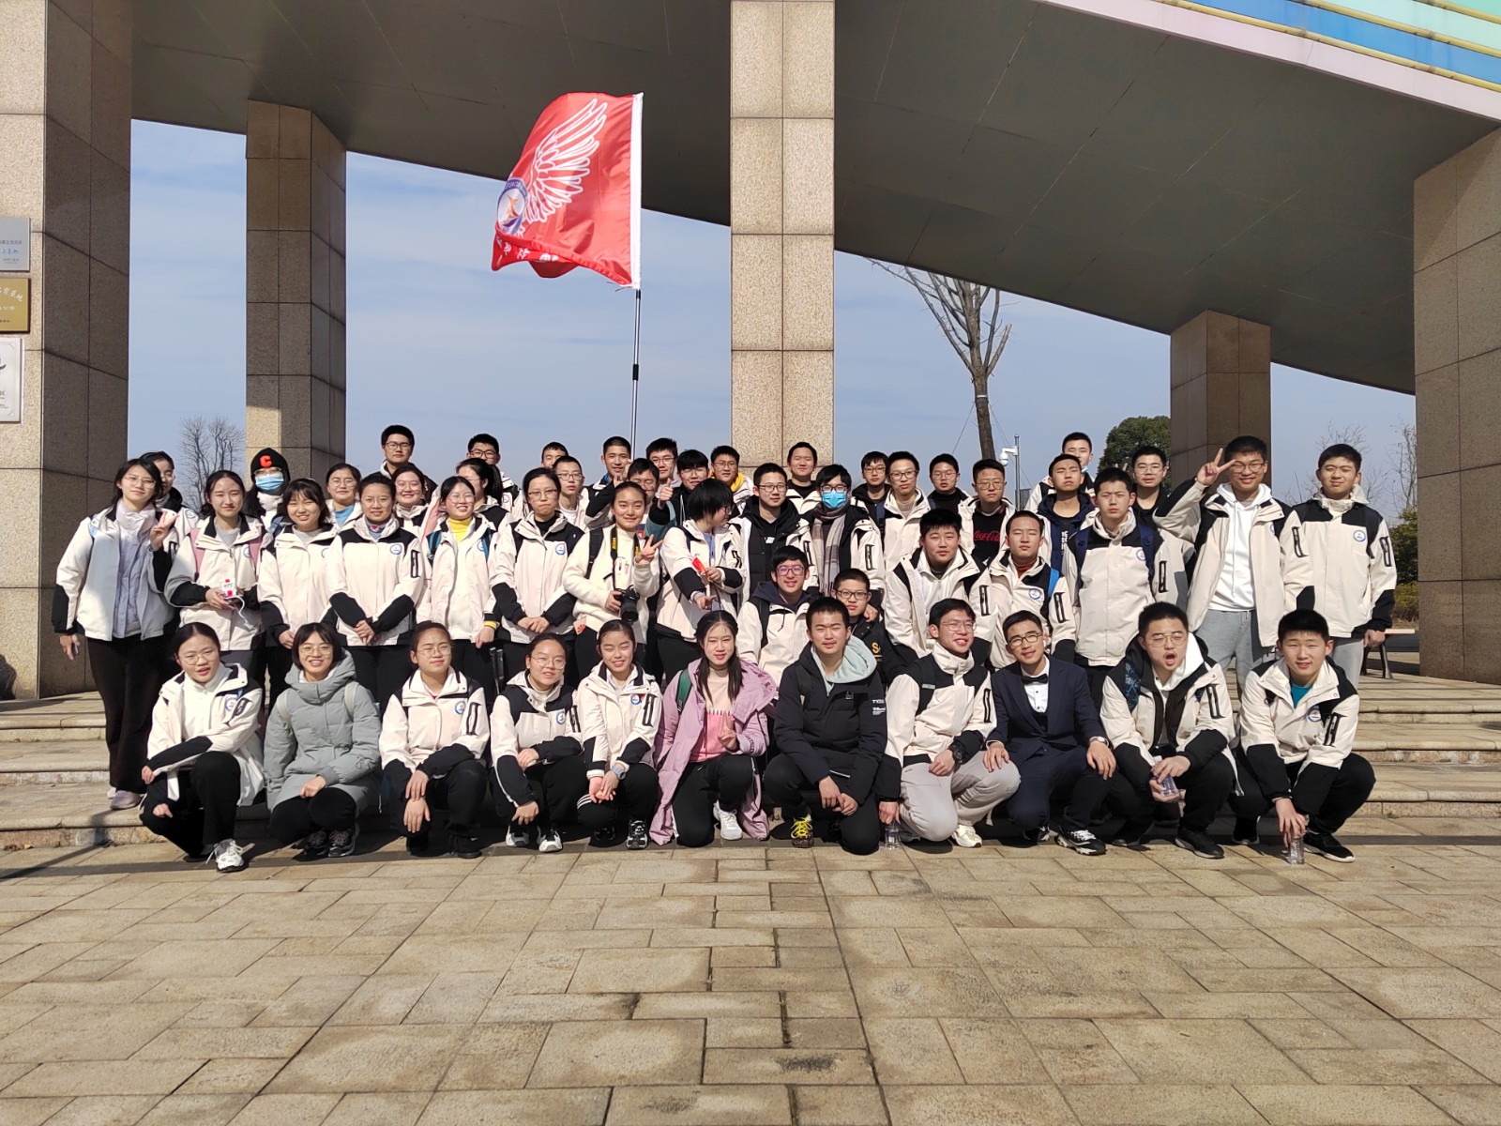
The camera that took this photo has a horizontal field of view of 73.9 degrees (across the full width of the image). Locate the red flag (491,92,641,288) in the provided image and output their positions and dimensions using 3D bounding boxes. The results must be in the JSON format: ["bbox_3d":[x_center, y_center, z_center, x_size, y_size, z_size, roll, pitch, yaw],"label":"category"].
[{"bbox_3d":[-1.194,-2.412,6.450,0.950,1.220,0.450,0,-2,-6],"label":"red flag"}]

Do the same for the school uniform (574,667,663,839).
[{"bbox_3d":[-0.606,0.864,4.580,0.410,0.770,0.560,0,-1,3],"label":"school uniform"}]

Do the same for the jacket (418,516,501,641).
[{"bbox_3d":[-1.467,0.079,5.000,0.410,0.620,0.320,0,-1,-7],"label":"jacket"}]

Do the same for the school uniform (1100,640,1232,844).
[{"bbox_3d":[1.826,0.748,4.450,0.580,0.900,0.660,0,-1,10],"label":"school uniform"}]

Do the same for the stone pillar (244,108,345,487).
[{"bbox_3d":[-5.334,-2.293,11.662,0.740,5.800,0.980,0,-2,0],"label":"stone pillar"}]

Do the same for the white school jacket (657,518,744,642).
[{"bbox_3d":[-0.246,0.090,4.930,0.430,0.600,0.420,0,-1,-25],"label":"white school jacket"}]

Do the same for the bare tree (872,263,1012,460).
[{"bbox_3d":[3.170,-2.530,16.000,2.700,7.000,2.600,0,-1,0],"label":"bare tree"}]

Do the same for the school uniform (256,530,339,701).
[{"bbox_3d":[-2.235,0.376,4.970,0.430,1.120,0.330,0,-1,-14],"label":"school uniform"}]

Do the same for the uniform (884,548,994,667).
[{"bbox_3d":[0.934,0.270,4.871,0.540,0.660,0.380,0,-2,6],"label":"uniform"}]

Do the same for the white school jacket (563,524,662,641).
[{"bbox_3d":[-0.701,0.103,5.030,0.500,0.600,0.380,0,-1,-13],"label":"white school jacket"}]

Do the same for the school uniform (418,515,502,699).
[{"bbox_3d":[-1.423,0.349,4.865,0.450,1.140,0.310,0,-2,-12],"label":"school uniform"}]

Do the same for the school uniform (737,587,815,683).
[{"bbox_3d":[0.169,0.470,5.050,0.520,0.700,0.400,0,-1,0],"label":"school uniform"}]

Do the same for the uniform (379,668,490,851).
[{"bbox_3d":[-1.416,0.880,4.470,0.470,0.770,0.580,0,-1,-7],"label":"uniform"}]

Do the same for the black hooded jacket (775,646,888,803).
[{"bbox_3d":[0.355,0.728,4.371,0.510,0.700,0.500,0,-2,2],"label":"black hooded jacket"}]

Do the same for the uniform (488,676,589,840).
[{"bbox_3d":[-0.973,0.834,4.520,0.440,0.750,0.600,0,-1,-20],"label":"uniform"}]

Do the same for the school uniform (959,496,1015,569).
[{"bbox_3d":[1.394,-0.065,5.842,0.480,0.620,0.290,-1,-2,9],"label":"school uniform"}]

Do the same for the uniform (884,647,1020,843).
[{"bbox_3d":[0.903,0.806,4.509,0.580,0.800,0.580,0,-2,-5],"label":"uniform"}]

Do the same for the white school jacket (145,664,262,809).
[{"bbox_3d":[-2.364,0.739,4.320,0.470,0.600,0.450,0,-1,-5],"label":"white school jacket"}]

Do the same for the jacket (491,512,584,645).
[{"bbox_3d":[-1.050,0.076,4.950,0.455,0.655,0.360,0,-1,-10],"label":"jacket"}]

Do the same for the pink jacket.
[{"bbox_3d":[-0.179,0.832,4.550,0.560,0.840,0.500,0,-1,-6],"label":"pink jacket"}]

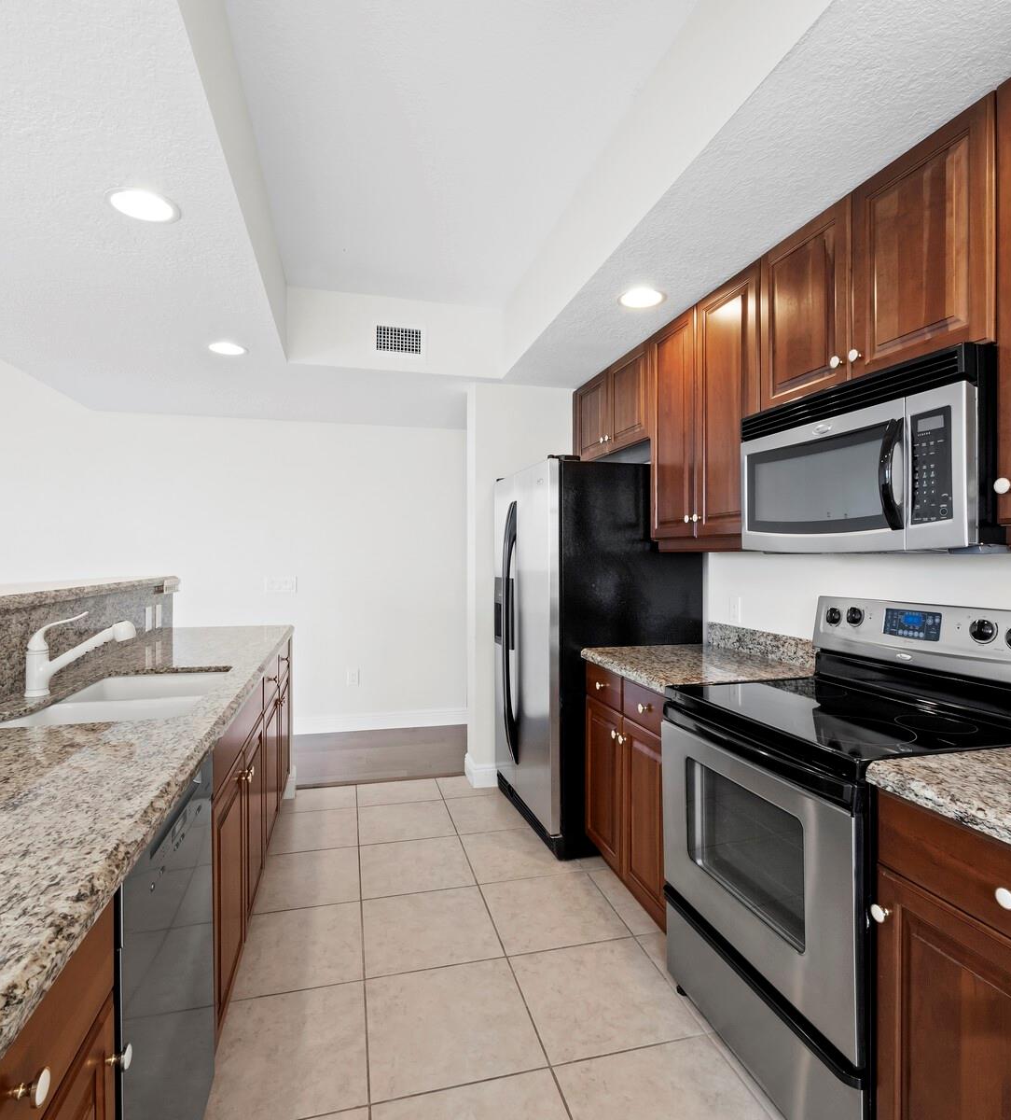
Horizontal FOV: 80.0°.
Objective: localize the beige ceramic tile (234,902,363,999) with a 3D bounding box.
[{"bbox_3d":[-0.728,1.334,2.074,0.457,0.010,0.457,0,0,-14],"label":"beige ceramic tile"}]

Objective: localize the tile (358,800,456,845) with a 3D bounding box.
[{"bbox_3d":[-0.504,1.319,3.039,0.455,0.010,0.441,0,0,-15],"label":"tile"}]

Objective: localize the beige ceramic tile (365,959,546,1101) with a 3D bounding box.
[{"bbox_3d":[-0.163,1.319,1.724,0.455,0.010,0.445,0,0,-15],"label":"beige ceramic tile"}]

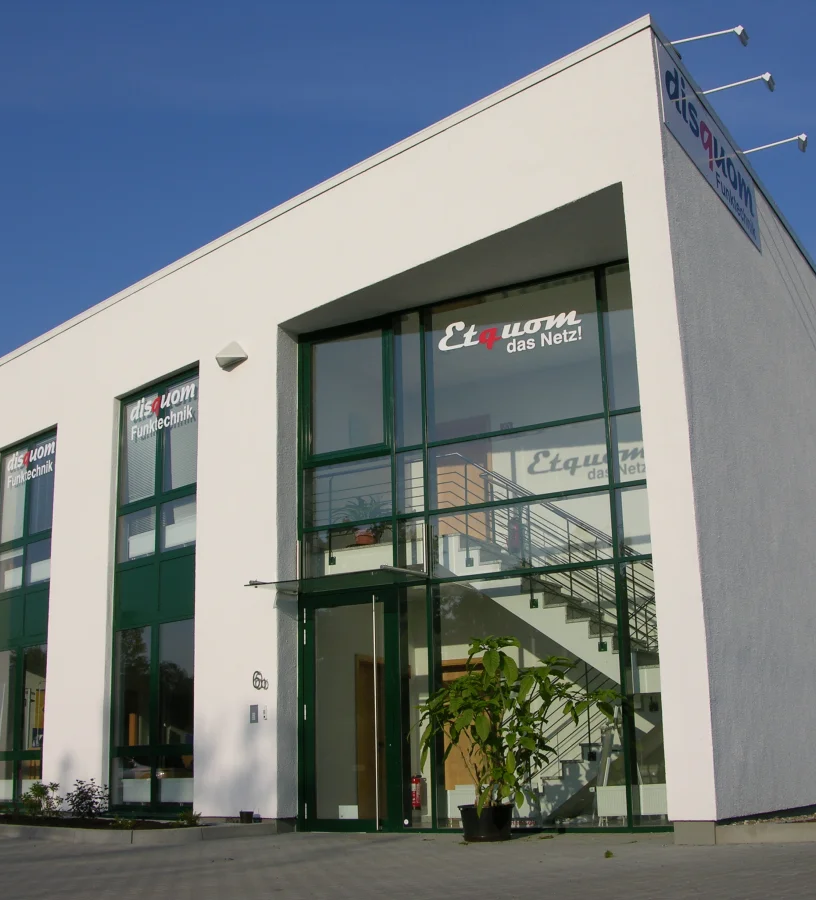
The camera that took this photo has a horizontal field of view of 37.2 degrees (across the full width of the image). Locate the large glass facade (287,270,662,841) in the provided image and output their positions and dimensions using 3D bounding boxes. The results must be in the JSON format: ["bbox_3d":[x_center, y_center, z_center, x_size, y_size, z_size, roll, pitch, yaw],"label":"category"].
[{"bbox_3d":[0.737,1.082,12.847,4.574,5.793,0.200,-10,-17,29],"label":"large glass facade"}]

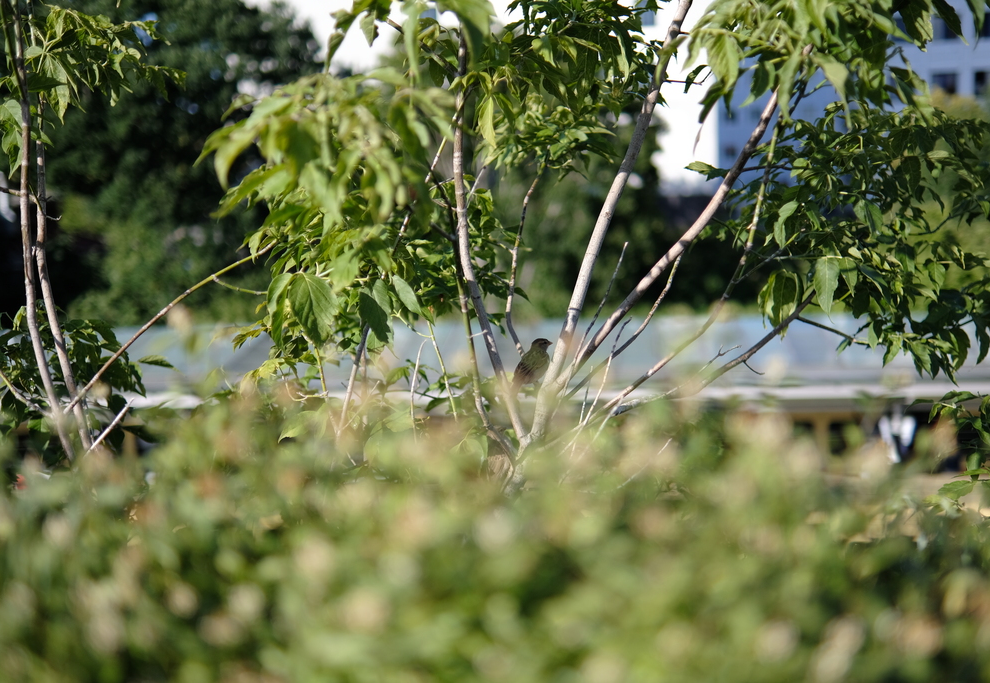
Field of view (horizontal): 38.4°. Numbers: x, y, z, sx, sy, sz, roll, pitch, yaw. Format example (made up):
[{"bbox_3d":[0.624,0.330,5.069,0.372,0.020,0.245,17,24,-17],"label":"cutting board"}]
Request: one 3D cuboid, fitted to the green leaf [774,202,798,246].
[{"bbox_3d":[0.541,-0.220,2.650,0.040,0.085,0.030,14,0,11],"label":"green leaf"}]

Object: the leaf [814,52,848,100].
[{"bbox_3d":[0.578,-0.457,2.450,0.052,0.085,0.030,-17,0,0],"label":"leaf"}]

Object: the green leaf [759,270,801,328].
[{"bbox_3d":[0.522,-0.077,2.600,0.070,0.105,0.045,0,0,0],"label":"green leaf"}]

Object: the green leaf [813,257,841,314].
[{"bbox_3d":[0.608,-0.102,2.600,0.050,0.105,0.025,3,0,6],"label":"green leaf"}]

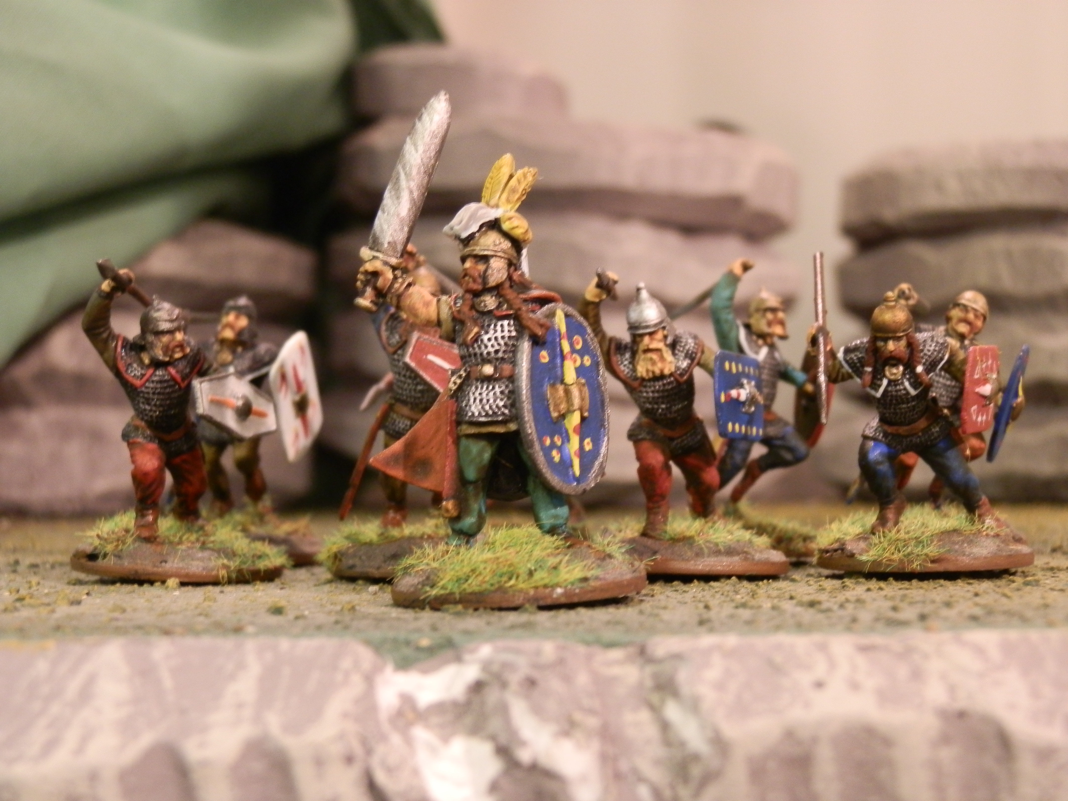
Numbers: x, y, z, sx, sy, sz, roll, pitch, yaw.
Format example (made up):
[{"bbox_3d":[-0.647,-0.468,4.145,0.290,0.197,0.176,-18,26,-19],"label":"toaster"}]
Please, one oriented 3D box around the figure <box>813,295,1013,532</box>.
[{"bbox_3d":[0.044,0.002,0.215,0.024,0.028,0.017,0,0,10],"label":"figure"}]

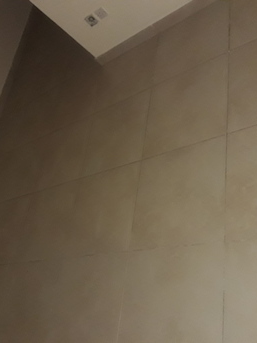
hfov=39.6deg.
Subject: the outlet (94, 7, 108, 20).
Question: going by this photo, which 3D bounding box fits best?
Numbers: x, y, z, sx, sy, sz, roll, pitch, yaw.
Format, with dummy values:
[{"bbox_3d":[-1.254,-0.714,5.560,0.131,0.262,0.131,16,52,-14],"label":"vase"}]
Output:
[{"bbox_3d":[-0.207,-1.210,2.747,0.086,0.086,0.010,-16,54,39],"label":"outlet"}]

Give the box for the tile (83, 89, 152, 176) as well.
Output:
[{"bbox_3d":[-0.091,-0.272,2.644,0.600,0.010,0.600,-16,54,40],"label":"tile"}]

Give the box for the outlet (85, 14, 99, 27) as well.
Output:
[{"bbox_3d":[-0.286,-1.187,2.815,0.086,0.086,0.010,-16,54,39],"label":"outlet"}]

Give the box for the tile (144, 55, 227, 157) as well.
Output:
[{"bbox_3d":[0.353,-0.399,2.261,0.600,0.010,0.600,-16,54,40],"label":"tile"}]

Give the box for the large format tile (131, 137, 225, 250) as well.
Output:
[{"bbox_3d":[0.271,0.131,1.991,0.600,0.010,0.600,-16,54,40],"label":"large format tile"}]

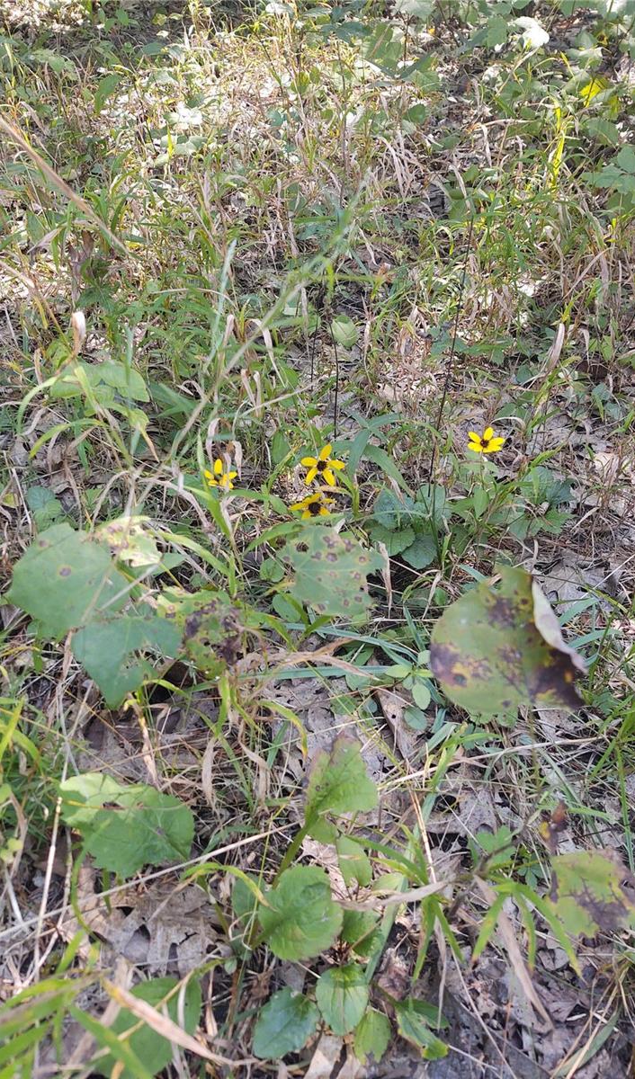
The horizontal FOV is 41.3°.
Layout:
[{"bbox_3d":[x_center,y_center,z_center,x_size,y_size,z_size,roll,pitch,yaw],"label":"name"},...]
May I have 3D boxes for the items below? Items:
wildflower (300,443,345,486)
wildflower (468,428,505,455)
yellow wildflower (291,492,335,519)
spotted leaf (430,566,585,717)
[{"bbox_3d":[0.006,-0.086,0.970,0.050,0.016,0.048,0,78,0],"label":"wildflower"},{"bbox_3d":[0.208,-0.122,1.040,0.043,0.014,0.041,0,52,0],"label":"wildflower"},{"bbox_3d":[-0.005,-0.037,0.940,0.048,0.040,0.016,-1,16,-1],"label":"yellow wildflower"},{"bbox_3d":[0.124,0.066,0.550,0.092,0.030,0.088,7,71,7],"label":"spotted leaf"}]

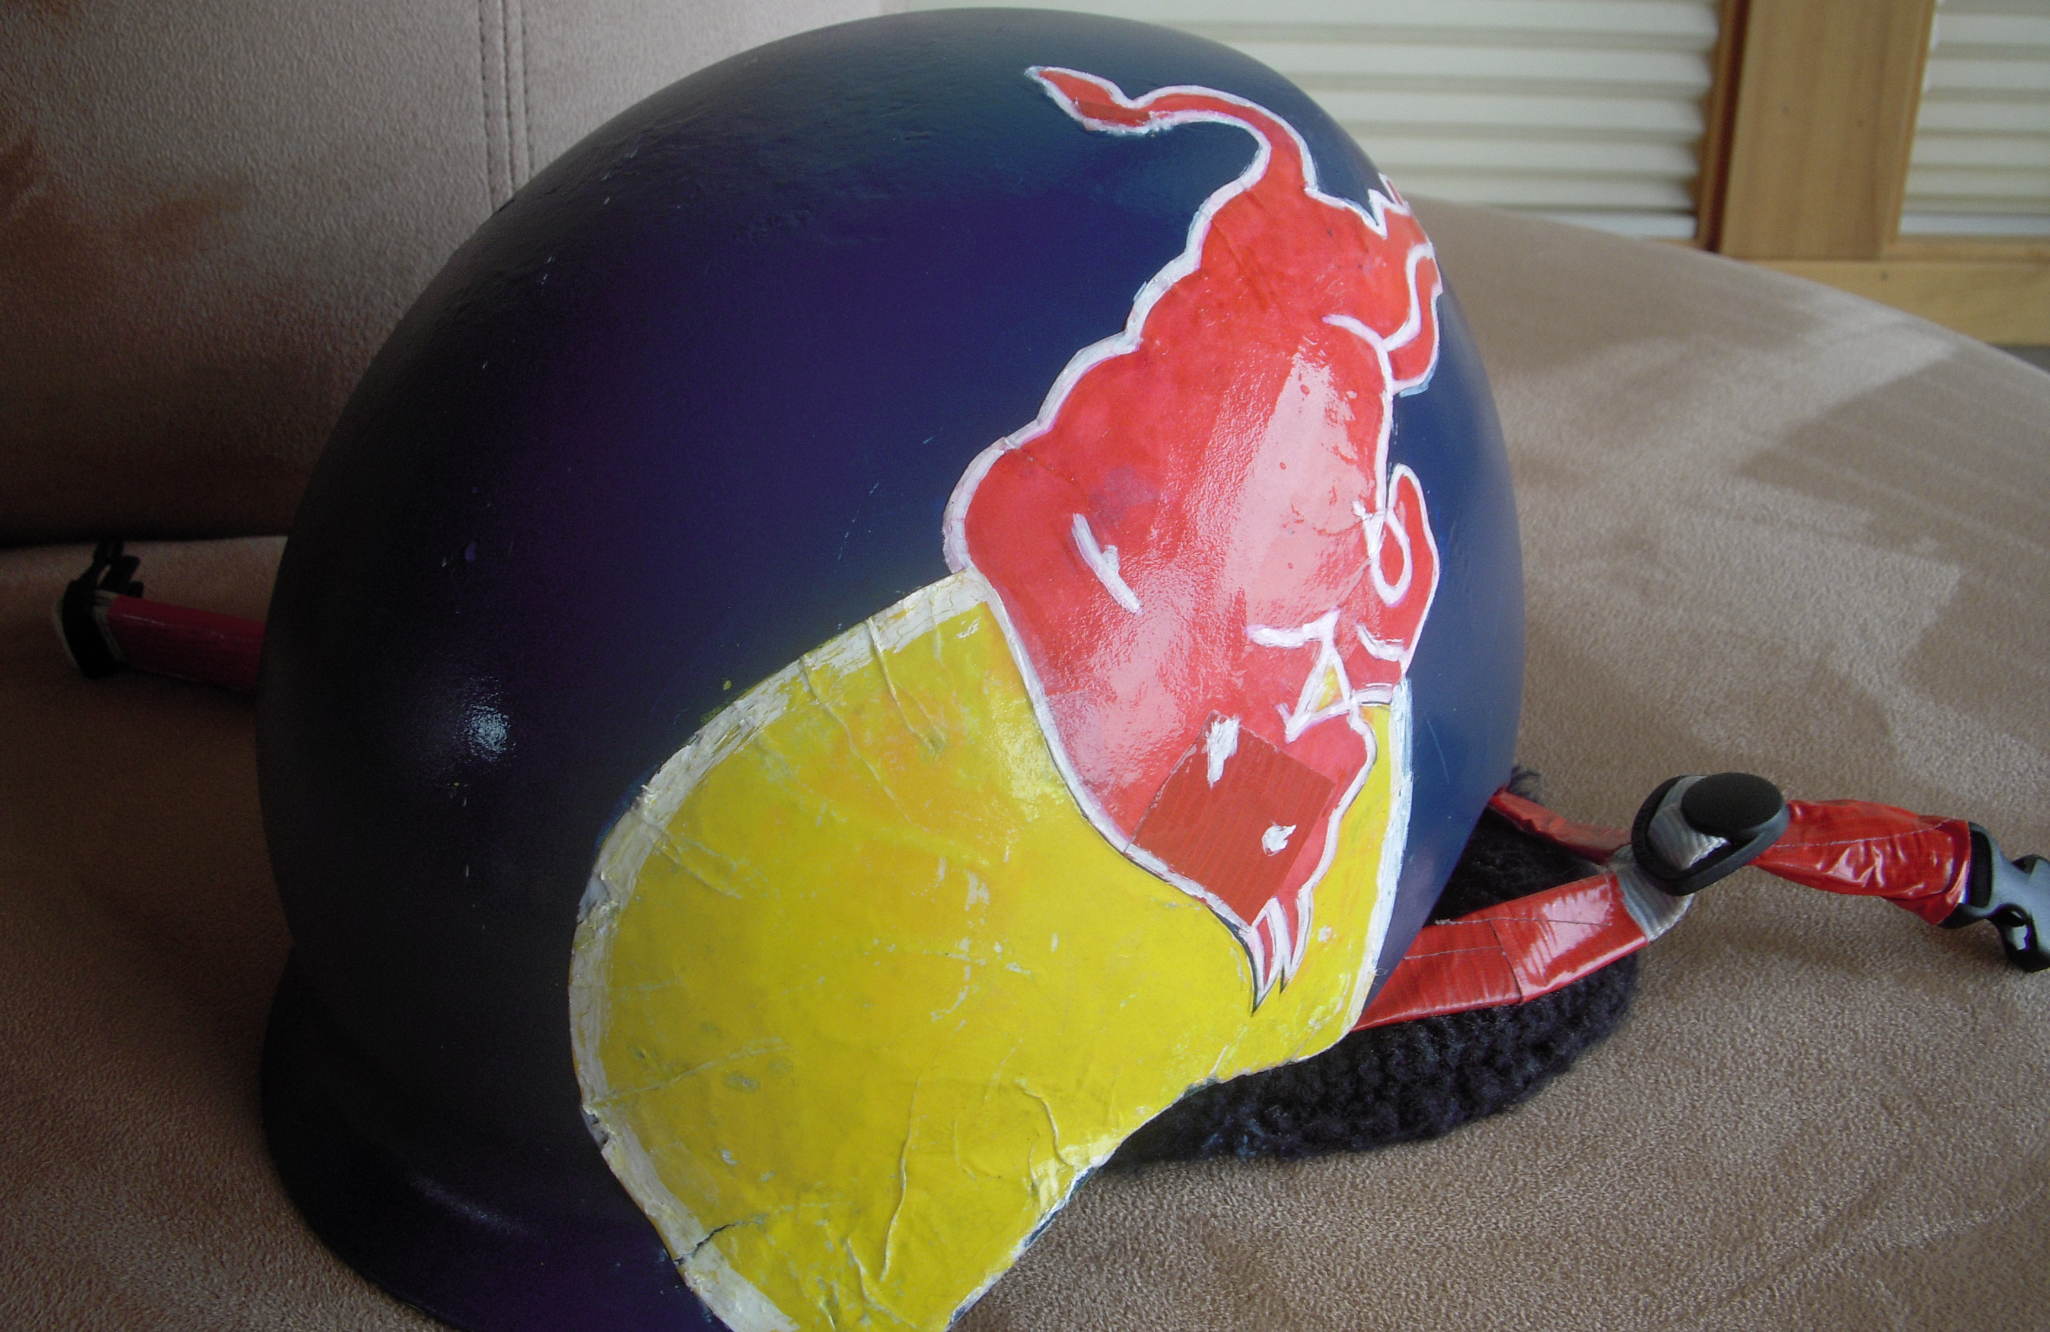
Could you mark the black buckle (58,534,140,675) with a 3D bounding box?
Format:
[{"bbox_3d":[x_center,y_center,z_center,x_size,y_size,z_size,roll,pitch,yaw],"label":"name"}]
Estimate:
[{"bbox_3d":[-0.279,-0.018,0.680,0.010,0.029,0.038,-2,27,1],"label":"black buckle"}]

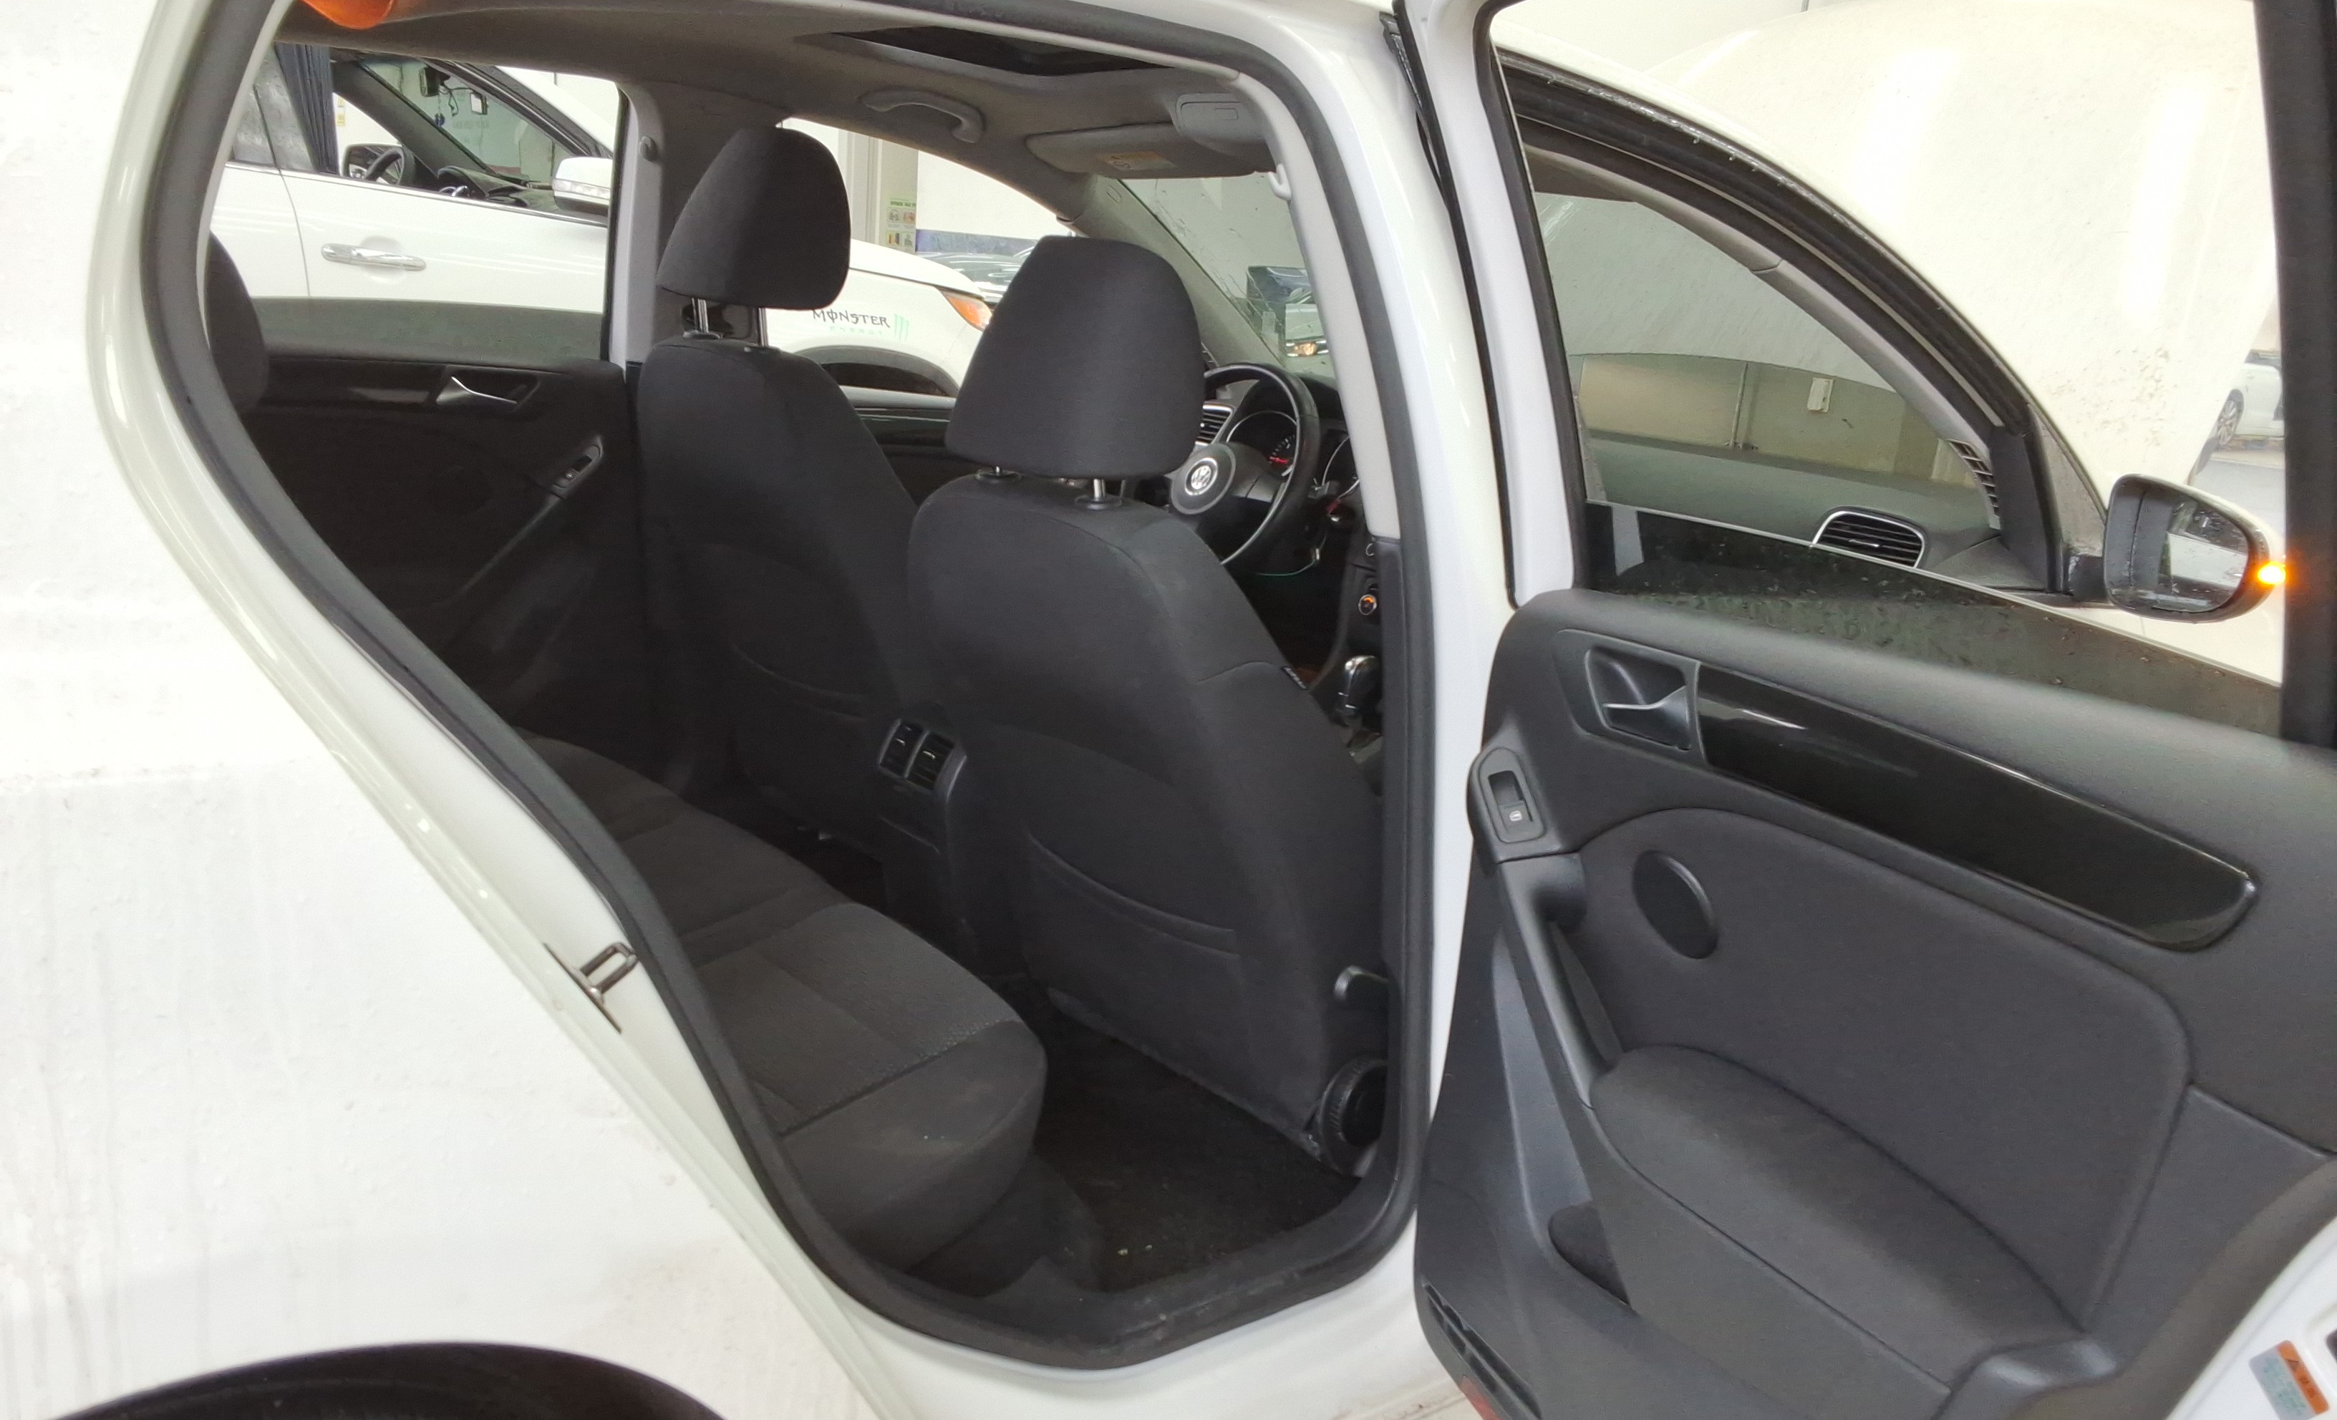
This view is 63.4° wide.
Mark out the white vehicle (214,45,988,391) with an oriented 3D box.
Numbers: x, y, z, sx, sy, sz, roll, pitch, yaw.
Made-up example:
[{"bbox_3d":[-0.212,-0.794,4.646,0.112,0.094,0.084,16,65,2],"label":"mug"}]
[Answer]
[{"bbox_3d":[-2.636,-1.120,5.240,4.700,1.730,1.900,-6,17,-37],"label":"white vehicle"}]

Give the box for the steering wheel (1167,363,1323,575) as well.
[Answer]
[{"bbox_3d":[0.064,-0.337,2.705,0.100,0.370,0.370,27,-4,-40],"label":"steering wheel"}]

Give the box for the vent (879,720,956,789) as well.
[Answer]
[{"bbox_3d":[-0.274,0.049,2.068,0.030,0.057,0.105,26,-3,-40],"label":"vent"}]

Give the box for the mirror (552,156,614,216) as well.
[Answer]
[{"bbox_3d":[-1.431,-1.310,4.733,0.160,0.170,0.230,-6,17,-37],"label":"mirror"}]

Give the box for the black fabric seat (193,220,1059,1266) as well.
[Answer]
[{"bbox_3d":[-0.731,-0.031,1.679,0.750,0.820,1.310,-6,17,-37],"label":"black fabric seat"}]

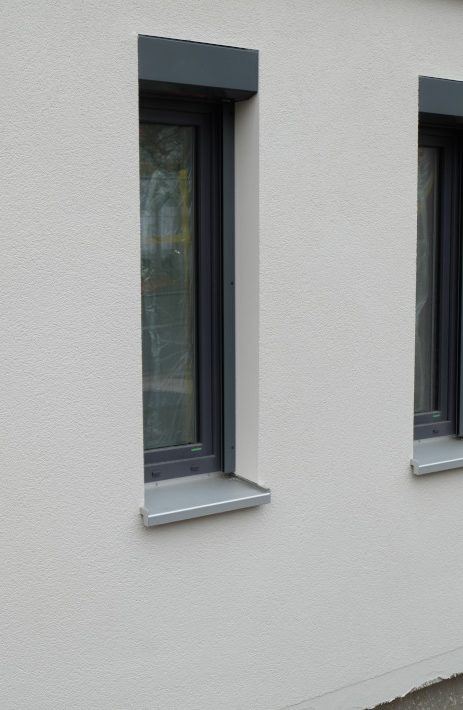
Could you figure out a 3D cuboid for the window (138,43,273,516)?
[{"bbox_3d":[-0.150,-0.264,3.651,0.532,1.669,0.252,-5,8,-35],"label":"window"}]

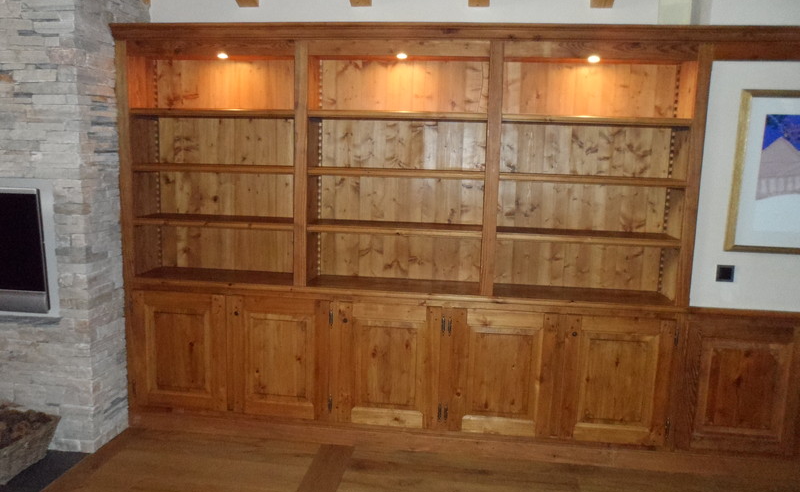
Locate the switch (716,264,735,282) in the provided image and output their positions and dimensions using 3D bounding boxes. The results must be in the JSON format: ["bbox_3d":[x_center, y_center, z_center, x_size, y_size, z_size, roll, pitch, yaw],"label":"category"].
[{"bbox_3d":[1.607,0.137,2.934,0.084,0.085,0.012,2,9,6],"label":"switch"}]

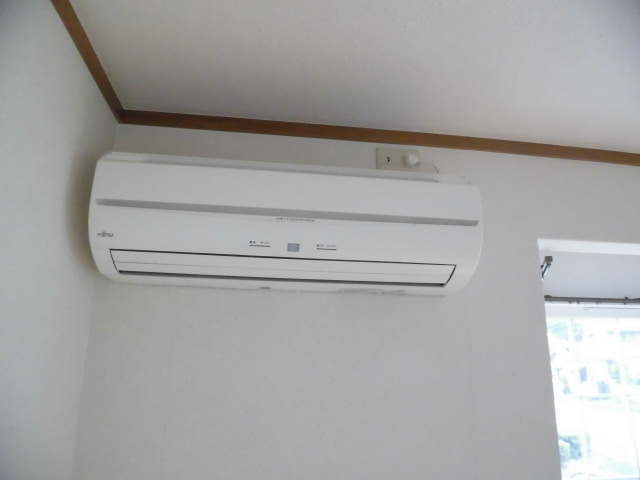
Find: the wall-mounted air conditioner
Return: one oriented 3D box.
[{"bbox_3d":[-0.056,-0.035,0.995,0.791,0.266,0.200,3,-14,-9],"label":"wall-mounted air conditioner"}]

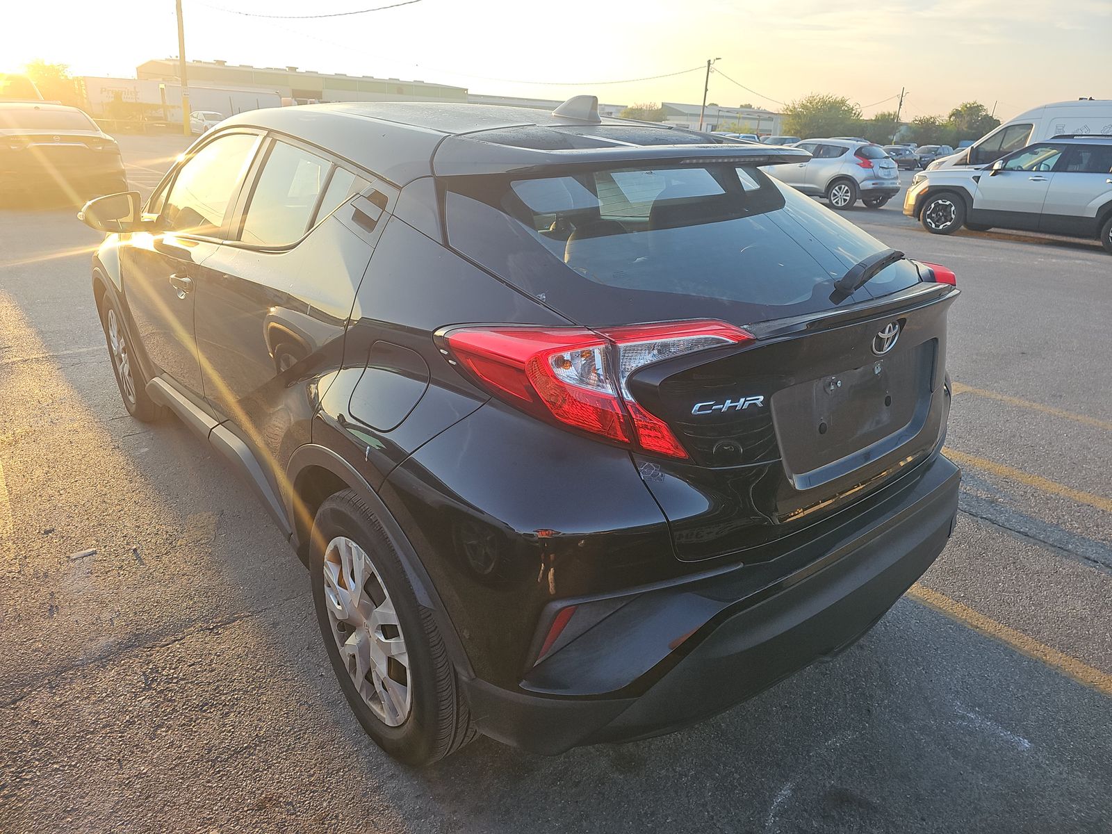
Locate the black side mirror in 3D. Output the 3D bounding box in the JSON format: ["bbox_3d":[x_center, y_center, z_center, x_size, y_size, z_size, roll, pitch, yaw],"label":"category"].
[{"bbox_3d":[-1.695,-0.783,2.824,0.230,0.155,0.140,-15,28,-37],"label":"black side mirror"}]

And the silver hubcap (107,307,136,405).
[{"bbox_3d":[-2.137,-0.297,3.634,0.070,0.455,0.455,-15,27,-37],"label":"silver hubcap"}]

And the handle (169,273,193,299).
[{"bbox_3d":[-1.284,-0.447,2.527,0.055,0.065,0.185,-15,28,-37],"label":"handle"}]

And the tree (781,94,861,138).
[{"bbox_3d":[27.928,-31.118,79.111,8.346,6.144,7.511,9,22,16],"label":"tree"}]

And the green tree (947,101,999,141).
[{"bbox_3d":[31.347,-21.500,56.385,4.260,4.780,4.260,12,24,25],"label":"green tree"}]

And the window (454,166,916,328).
[{"bbox_3d":[0.415,-0.422,1.747,1.300,0.130,0.630,-15,54,-37],"label":"window"}]

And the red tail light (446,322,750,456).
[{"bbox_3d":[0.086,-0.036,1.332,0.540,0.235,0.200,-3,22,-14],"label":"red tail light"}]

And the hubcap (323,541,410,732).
[{"bbox_3d":[-0.450,0.508,1.773,0.070,0.460,0.460,-15,28,-37],"label":"hubcap"}]

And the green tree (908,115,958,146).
[{"bbox_3d":[28.965,-21.522,57.636,3.900,3.750,3.900,11,23,23],"label":"green tree"}]

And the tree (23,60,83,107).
[{"bbox_3d":[-39.591,-25.749,58.872,4.705,4.822,4.235,-10,25,-30],"label":"tree"}]

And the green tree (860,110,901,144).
[{"bbox_3d":[37.114,-32.816,85.937,4.797,5.182,4.317,11,23,20],"label":"green tree"}]

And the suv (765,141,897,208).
[{"bbox_3d":[6.550,-6.210,18.700,1.765,1.565,4.125,-15,27,-37],"label":"suv"}]

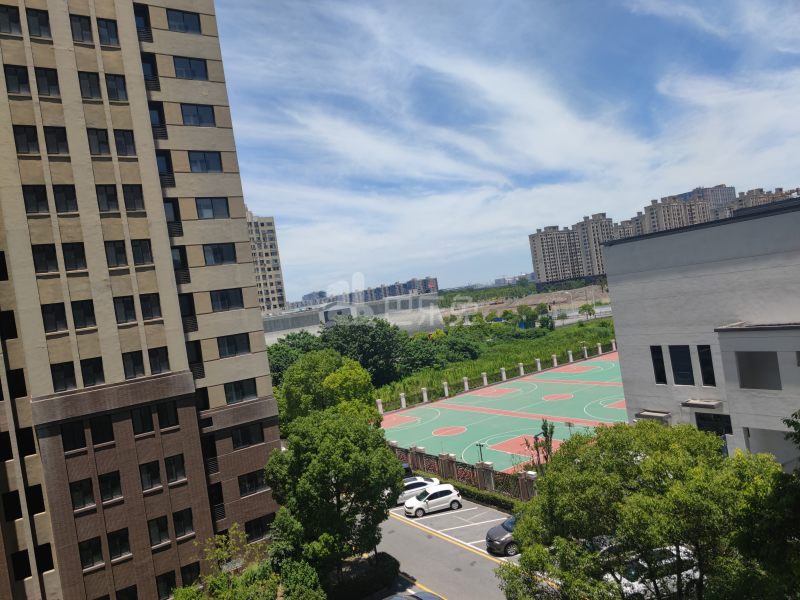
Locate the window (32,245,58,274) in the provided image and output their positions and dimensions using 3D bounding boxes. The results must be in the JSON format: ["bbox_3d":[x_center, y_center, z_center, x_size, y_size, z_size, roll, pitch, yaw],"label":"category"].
[{"bbox_3d":[-17.426,-2.028,28.392,0.971,1.379,0.150,-9,1,-35],"label":"window"}]

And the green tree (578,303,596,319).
[{"bbox_3d":[54.105,3.384,167.467,4.700,4.600,4.700,-8,1,18],"label":"green tree"}]

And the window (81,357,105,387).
[{"bbox_3d":[-15.526,3.625,29.190,0.954,1.379,0.150,-9,1,-35],"label":"window"}]

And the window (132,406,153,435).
[{"bbox_3d":[-13.632,6.372,30.587,0.974,1.398,0.150,-9,1,-35],"label":"window"}]

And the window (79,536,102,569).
[{"bbox_3d":[-15.284,12.593,28.671,0.955,1.372,0.140,-9,1,-35],"label":"window"}]

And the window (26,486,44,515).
[{"bbox_3d":[-17.913,9.870,28.352,0.720,1.367,0.150,-9,1,-35],"label":"window"}]

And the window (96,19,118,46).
[{"bbox_3d":[-15.288,-14.018,30.338,0.948,1.367,0.150,-9,1,-35],"label":"window"}]

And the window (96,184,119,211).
[{"bbox_3d":[-15.042,-5.249,29.762,0.939,1.367,0.150,-9,1,-35],"label":"window"}]

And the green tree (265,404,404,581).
[{"bbox_3d":[-3.600,10.800,33.100,7.700,9.500,7.500,-9,1,-35],"label":"green tree"}]

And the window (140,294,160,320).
[{"bbox_3d":[-13.377,0.311,30.960,0.943,1.379,0.150,-9,1,-35],"label":"window"}]

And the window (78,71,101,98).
[{"bbox_3d":[-16.314,-11.286,30.461,0.948,1.366,0.150,-9,1,-35],"label":"window"}]

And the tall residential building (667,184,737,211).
[{"bbox_3d":[300.859,-72.966,569.014,62.100,72.700,36.720,-9,1,-35],"label":"tall residential building"}]

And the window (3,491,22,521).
[{"bbox_3d":[-18.929,10.088,28.241,0.617,1.379,0.150,-9,1,-35],"label":"window"}]

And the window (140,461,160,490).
[{"bbox_3d":[-13.109,9.196,30.350,0.949,1.379,0.150,-9,1,-35],"label":"window"}]

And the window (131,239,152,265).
[{"bbox_3d":[-13.522,-2.509,30.385,0.950,1.370,0.200,-9,0,-35],"label":"window"}]

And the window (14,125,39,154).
[{"bbox_3d":[-18.308,-7.844,28.367,0.955,1.365,0.140,-9,1,-35],"label":"window"}]

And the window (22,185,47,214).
[{"bbox_3d":[-18.054,-4.975,28.702,0.970,1.366,0.150,-9,1,-35],"label":"window"}]

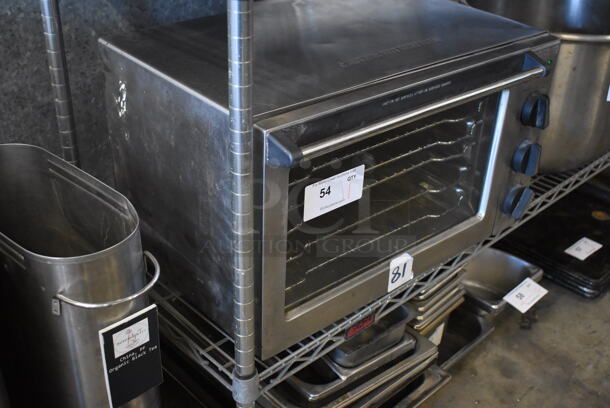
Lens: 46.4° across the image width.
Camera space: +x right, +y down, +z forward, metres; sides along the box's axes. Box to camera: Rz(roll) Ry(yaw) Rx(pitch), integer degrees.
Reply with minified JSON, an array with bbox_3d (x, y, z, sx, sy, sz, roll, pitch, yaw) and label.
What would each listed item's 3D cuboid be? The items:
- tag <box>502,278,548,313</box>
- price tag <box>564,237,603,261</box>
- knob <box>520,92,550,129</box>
[{"bbox_3d":[0.460,0.189,1.486,0.102,0.002,0.051,-28,52,-37],"label":"tag"},{"bbox_3d":[0.699,0.111,1.788,0.102,0.002,0.051,-24,39,-37],"label":"price tag"},{"bbox_3d":[0.365,-0.144,1.120,0.055,0.055,0.026,-21,37,-35],"label":"knob"}]

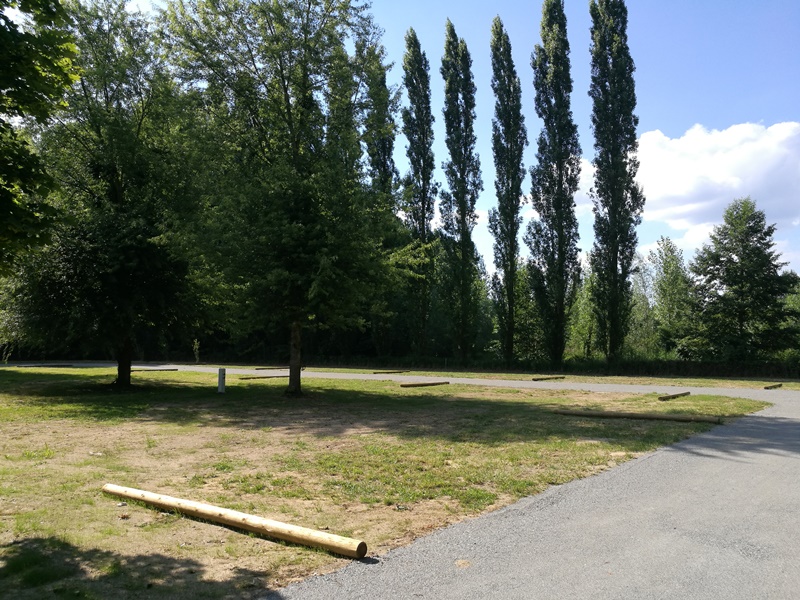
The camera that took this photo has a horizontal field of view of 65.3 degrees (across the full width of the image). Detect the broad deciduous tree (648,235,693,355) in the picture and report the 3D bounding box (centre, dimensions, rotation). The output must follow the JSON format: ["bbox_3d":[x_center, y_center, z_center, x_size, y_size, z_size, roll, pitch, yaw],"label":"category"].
[{"bbox_3d":[22.657,0.296,52.154,4.097,11.340,4.097,-2,-5,23],"label":"broad deciduous tree"}]

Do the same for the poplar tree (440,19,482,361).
[{"bbox_3d":[4.846,-8.537,49.175,3.309,28.452,3.309,0,-5,6],"label":"poplar tree"}]

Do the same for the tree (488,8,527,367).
[{"bbox_3d":[8.068,-8.171,46.837,2.852,27.336,2.852,-1,-5,10],"label":"tree"}]

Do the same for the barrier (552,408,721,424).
[{"bbox_3d":[5.752,2.884,15.555,3.928,0.140,0.140,-3,-6,34],"label":"barrier"}]

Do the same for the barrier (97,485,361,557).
[{"bbox_3d":[-1.859,2.101,6.128,3.829,0.140,0.140,-3,-6,36],"label":"barrier"}]

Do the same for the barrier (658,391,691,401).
[{"bbox_3d":[9.968,3.464,22.543,0.140,0.140,3.800,-4,-6,39],"label":"barrier"}]

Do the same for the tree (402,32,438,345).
[{"bbox_3d":[1.612,-8.563,51.585,3.141,28.902,3.141,0,-5,2],"label":"tree"}]

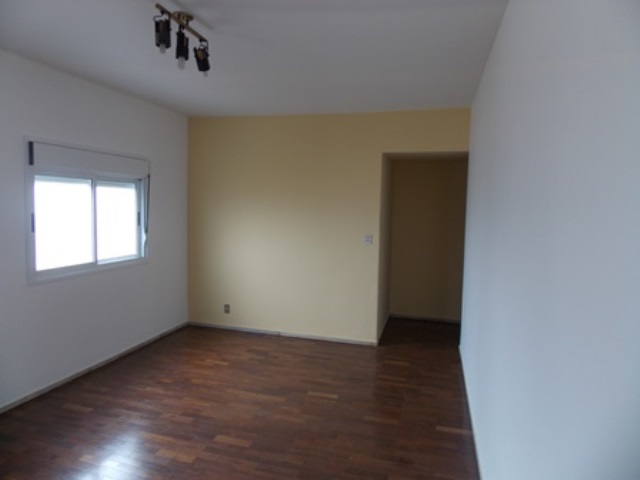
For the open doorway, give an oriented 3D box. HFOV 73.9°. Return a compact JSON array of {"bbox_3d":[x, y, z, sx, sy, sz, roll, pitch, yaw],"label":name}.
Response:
[{"bbox_3d":[1.105,0.135,4.611,0.878,2.120,0.200,2,5,15],"label":"open doorway"}]

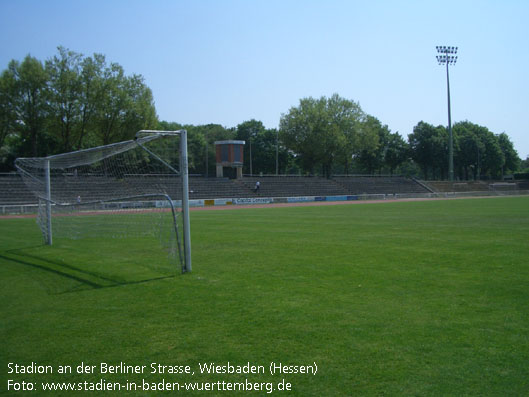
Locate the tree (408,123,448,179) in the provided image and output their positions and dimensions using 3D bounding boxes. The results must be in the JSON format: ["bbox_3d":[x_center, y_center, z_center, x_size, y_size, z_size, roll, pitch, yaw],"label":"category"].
[{"bbox_3d":[40.770,-11.933,133.000,9.940,14.920,9.940,-1,1,17],"label":"tree"}]

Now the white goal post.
[{"bbox_3d":[-4.079,0.082,12.076,1.080,2.520,7.500,-2,1,-39],"label":"white goal post"}]

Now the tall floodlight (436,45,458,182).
[{"bbox_3d":[42.073,-19.542,123.000,5.060,31.730,1.600,-2,1,-8],"label":"tall floodlight"}]

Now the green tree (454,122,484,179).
[{"bbox_3d":[54.279,-12.607,142.000,9.630,16.190,9.630,-1,1,21],"label":"green tree"}]

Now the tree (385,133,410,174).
[{"bbox_3d":[31.088,-10.363,126.000,6.740,10.830,6.740,-1,1,14],"label":"tree"}]

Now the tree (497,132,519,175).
[{"bbox_3d":[67.499,-11.895,148.000,7.910,13.280,7.910,-1,1,25],"label":"tree"}]

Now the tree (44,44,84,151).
[{"bbox_3d":[-28.929,-13.385,77.000,6.020,16.980,6.020,-2,1,-21],"label":"tree"}]

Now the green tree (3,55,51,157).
[{"bbox_3d":[-33.809,-12.501,76.000,6.820,15.910,6.820,-2,1,-24],"label":"green tree"}]

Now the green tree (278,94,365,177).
[{"bbox_3d":[11.469,-12.052,104.000,16.720,16.330,14.500,-1,1,6],"label":"green tree"}]

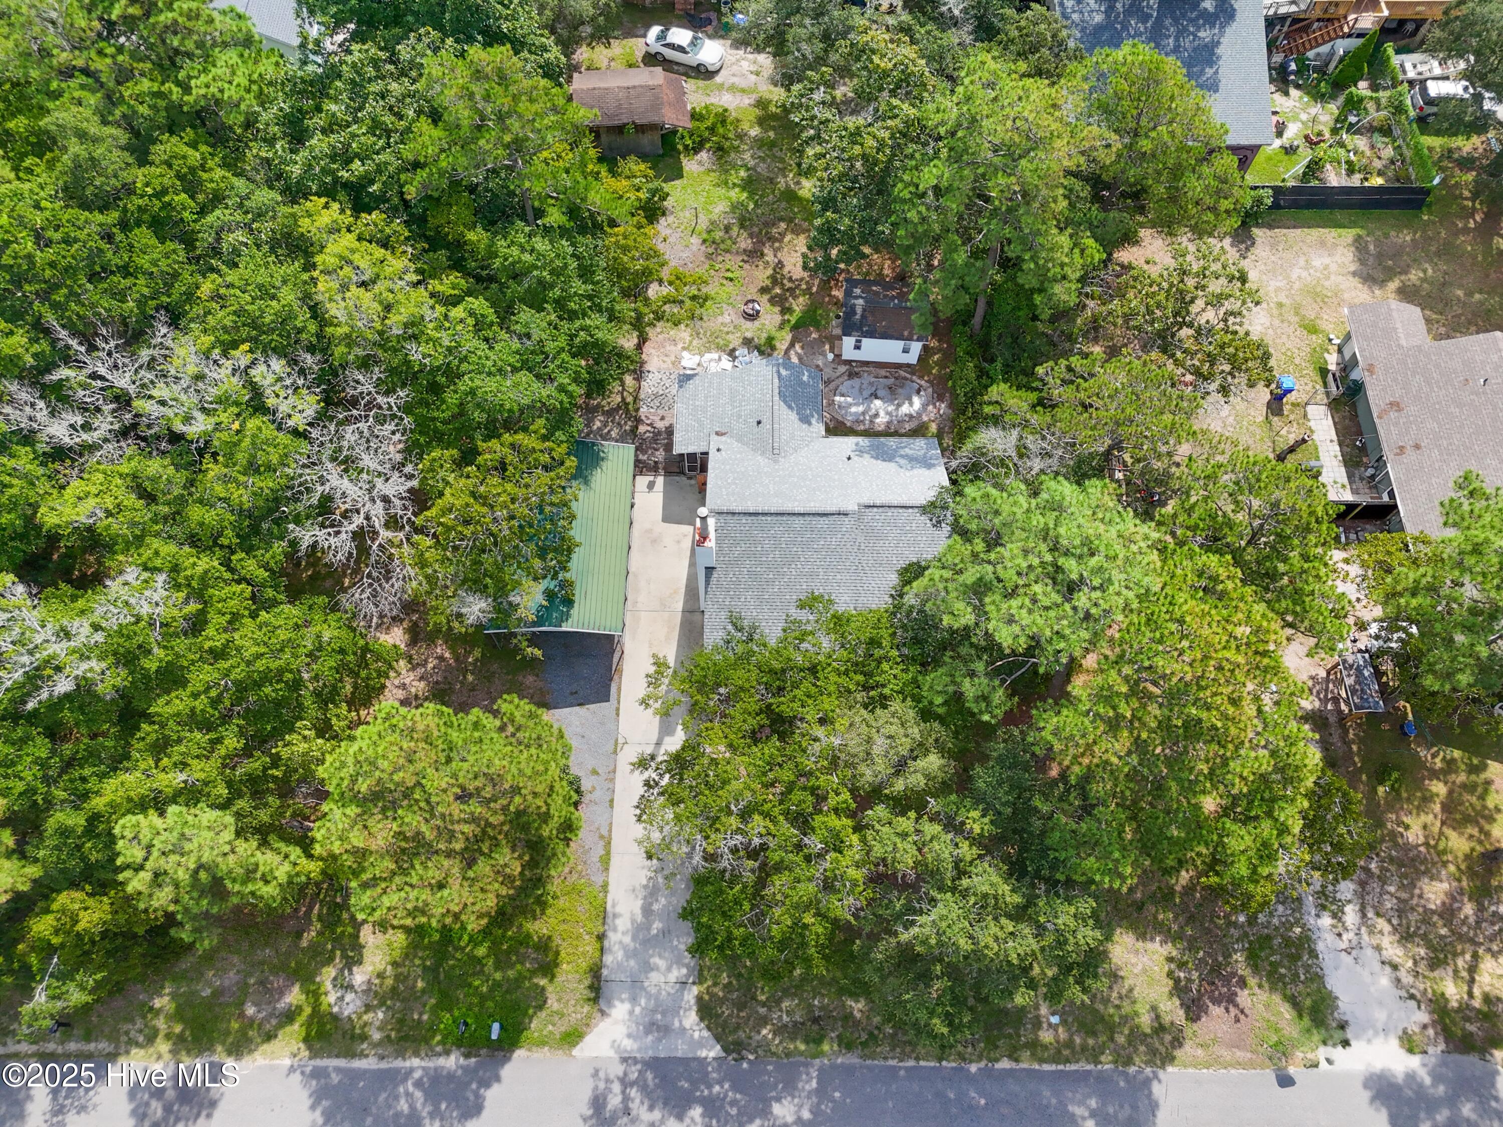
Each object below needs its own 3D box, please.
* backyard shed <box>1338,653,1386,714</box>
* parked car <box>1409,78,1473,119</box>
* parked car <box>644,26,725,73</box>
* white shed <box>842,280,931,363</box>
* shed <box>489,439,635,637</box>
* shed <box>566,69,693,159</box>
[{"bbox_3d":[25.402,5.436,44.455,1.300,2.150,2.400,-1,64,-1],"label":"backyard shed"},{"bbox_3d":[41.091,-26.920,60.625,4.800,1.730,1.870,4,64,1],"label":"parked car"},{"bbox_3d":[-3.848,-30.664,61.966,4.840,1.390,1.790,18,65,8],"label":"parked car"},{"bbox_3d":[6.692,-12.236,52.405,4.200,2.780,3.720,3,64,1],"label":"white shed"},{"bbox_3d":[-8.225,-0.766,46.439,5.750,3.100,9.270,1,64,0],"label":"shed"},{"bbox_3d":[-6.711,-25.565,58.526,6.400,3.050,4.300,-3,64,-2],"label":"shed"}]

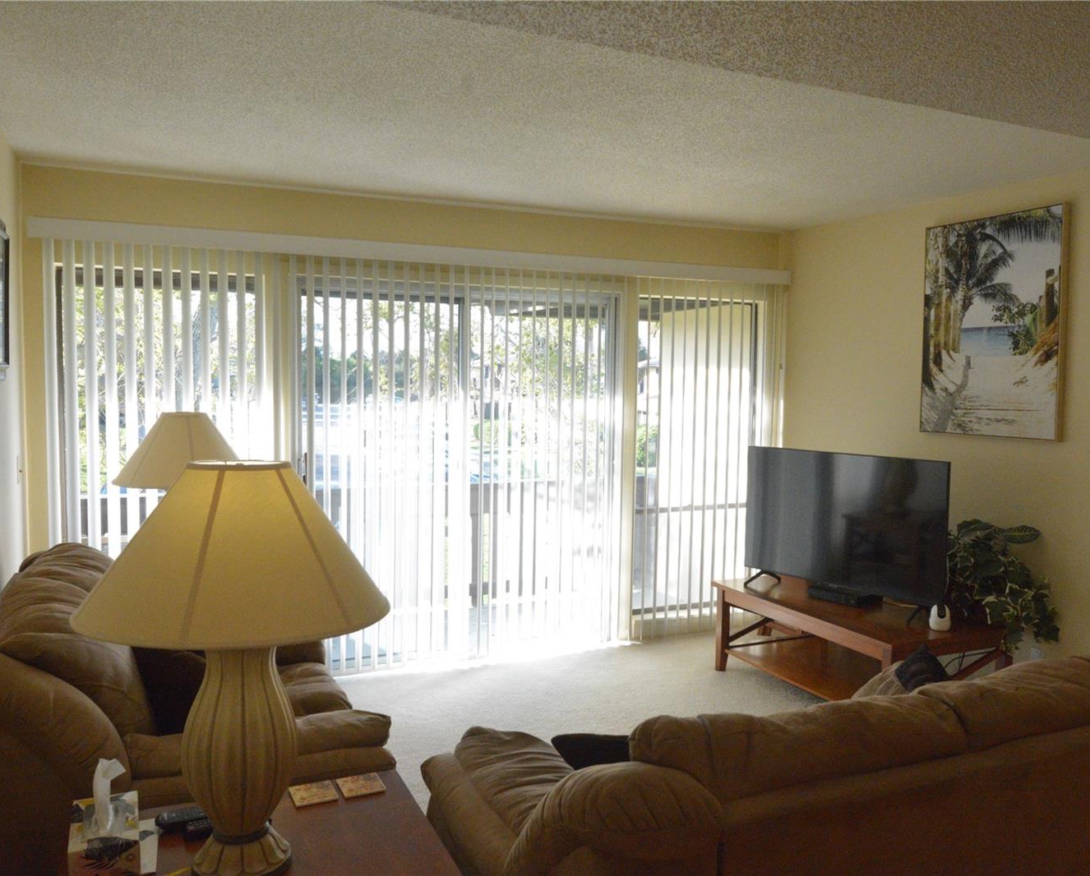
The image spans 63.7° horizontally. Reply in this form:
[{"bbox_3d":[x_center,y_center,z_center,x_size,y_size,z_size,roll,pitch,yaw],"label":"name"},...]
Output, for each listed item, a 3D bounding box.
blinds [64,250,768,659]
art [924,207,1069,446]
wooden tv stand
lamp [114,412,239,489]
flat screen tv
[{"bbox_3d":[-0.327,0.154,4.577,3.930,2.080,0.100,-2,4,-25],"label":"blinds"},{"bbox_3d":[2.084,-0.518,4.112,0.040,1.025,0.720,-2,4,-25],"label":"art"},{"bbox_3d":[1.480,1.027,4.270,0.710,0.468,1.250,-2,4,-25],"label":"wooden tv stand"},{"bbox_3d":[-1.460,0.294,3.561,0.590,0.788,0.590,-2,4,-25],"label":"lamp"},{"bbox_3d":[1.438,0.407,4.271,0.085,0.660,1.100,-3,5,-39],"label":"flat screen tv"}]

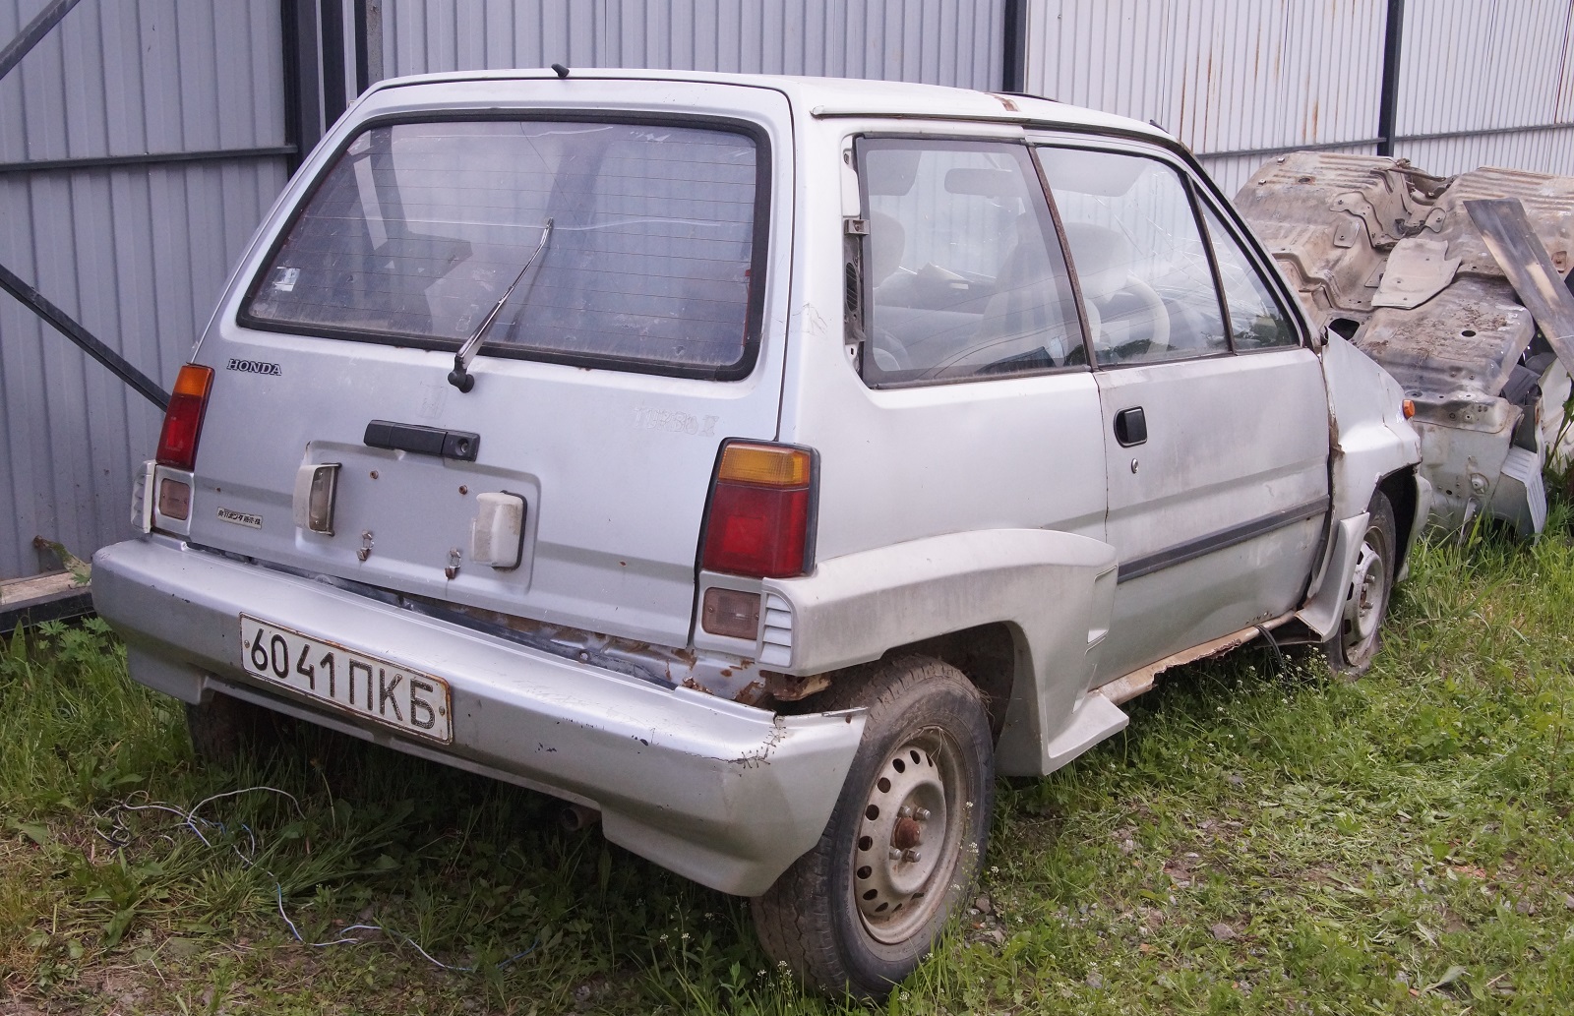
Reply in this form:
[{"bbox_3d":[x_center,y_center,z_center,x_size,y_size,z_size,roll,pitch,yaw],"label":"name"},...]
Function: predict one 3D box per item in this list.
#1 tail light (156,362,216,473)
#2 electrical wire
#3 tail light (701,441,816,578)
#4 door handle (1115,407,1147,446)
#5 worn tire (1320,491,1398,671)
[{"bbox_3d":[-1.123,-0.174,3.433,0.160,0.196,0.088,9,5,34],"label":"tail light"},{"bbox_3d":[-0.952,0.680,3.449,0.380,0.080,1.190,-10,16,-43],"label":"electrical wire"},{"bbox_3d":[-0.035,0.002,2.699,0.160,0.196,0.088,9,5,34],"label":"tail light"},{"bbox_3d":[0.659,-0.156,3.527,0.030,0.075,0.145,2,8,35],"label":"door handle"},{"bbox_3d":[1.448,0.202,4.826,0.180,0.530,0.570,9,12,34],"label":"worn tire"}]

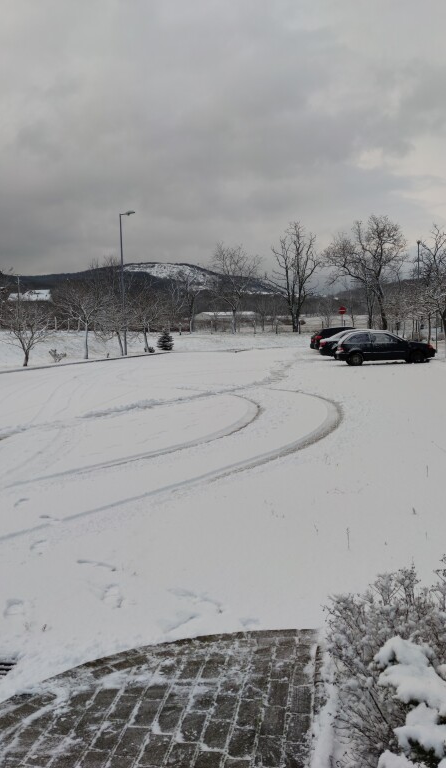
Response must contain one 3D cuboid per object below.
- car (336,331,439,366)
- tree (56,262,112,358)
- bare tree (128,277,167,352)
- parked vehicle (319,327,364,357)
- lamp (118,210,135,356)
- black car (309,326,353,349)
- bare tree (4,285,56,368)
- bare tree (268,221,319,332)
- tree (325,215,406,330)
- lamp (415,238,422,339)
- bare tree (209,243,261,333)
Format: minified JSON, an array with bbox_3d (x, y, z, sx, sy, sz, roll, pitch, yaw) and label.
[{"bbox_3d":[6.392,-1.510,28.513,4.020,1.420,1.690,-1,5,4],"label":"car"},{"bbox_3d":[-7.712,-3.973,39.297,3.300,5.160,3.300,-1,5,0],"label":"tree"},{"bbox_3d":[-5.504,-5.070,51.753,2.930,5.479,2.930,-2,5,-6],"label":"bare tree"},{"bbox_3d":[6.530,-1.797,31.719,4.400,1.430,1.730,-1,5,6],"label":"parked vehicle"},{"bbox_3d":[-6.008,-6.523,46.058,1.100,9.400,0.320,-1,5,9],"label":"lamp"},{"bbox_3d":[6.954,-2.338,38.000,4.500,1.500,1.800,-2,5,-3],"label":"black car"},{"bbox_3d":[-8.911,-2.721,32.912,2.324,3.757,2.324,-3,5,-15],"label":"bare tree"},{"bbox_3d":[7.495,-11.334,75.498,5.566,11.695,5.566,-1,5,6],"label":"bare tree"},{"bbox_3d":[15.524,-11.931,76.517,8.400,12.300,7.800,-1,5,0],"label":"tree"},{"bbox_3d":[18.295,-8.891,66.195,0.350,9.300,1.000,0,5,12],"label":"lamp"},{"bbox_3d":[1.240,-10.315,76.623,5.500,9.600,5.200,-1,5,0],"label":"bare tree"}]

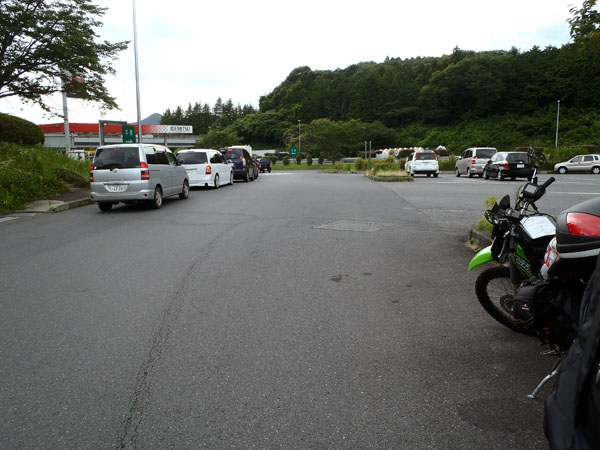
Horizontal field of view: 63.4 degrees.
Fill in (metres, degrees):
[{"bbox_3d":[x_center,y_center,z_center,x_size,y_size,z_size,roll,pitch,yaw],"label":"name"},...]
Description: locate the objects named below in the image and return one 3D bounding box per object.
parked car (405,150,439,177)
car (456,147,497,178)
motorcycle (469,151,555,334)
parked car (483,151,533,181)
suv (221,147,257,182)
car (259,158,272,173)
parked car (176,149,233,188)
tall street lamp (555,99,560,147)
[{"bbox_3d":[8.381,-4.215,33.479,1.760,1.700,4.450,0,8,5],"label":"parked car"},{"bbox_3d":[11.810,-4.144,32.396,1.700,1.850,4.570,0,8,3],"label":"car"},{"bbox_3d":[1.613,0.306,3.044,0.740,1.380,2.100,0,8,6],"label":"motorcycle"},{"bbox_3d":[12.054,-3.387,28.119,1.740,1.580,4.350,0,8,5],"label":"parked car"},{"bbox_3d":[-3.779,-3.654,29.391,1.740,1.920,4.550,0,8,2],"label":"suv"},{"bbox_3d":[-4.241,-7.282,60.000,1.475,1.690,3.400,-1,8,-3],"label":"car"},{"bbox_3d":[-4.557,-2.764,23.751,1.830,1.760,4.750,0,8,5],"label":"parked car"},{"bbox_3d":[36.137,-13.942,68.000,0.300,7.100,0.300,-1,8,0],"label":"tall street lamp"}]

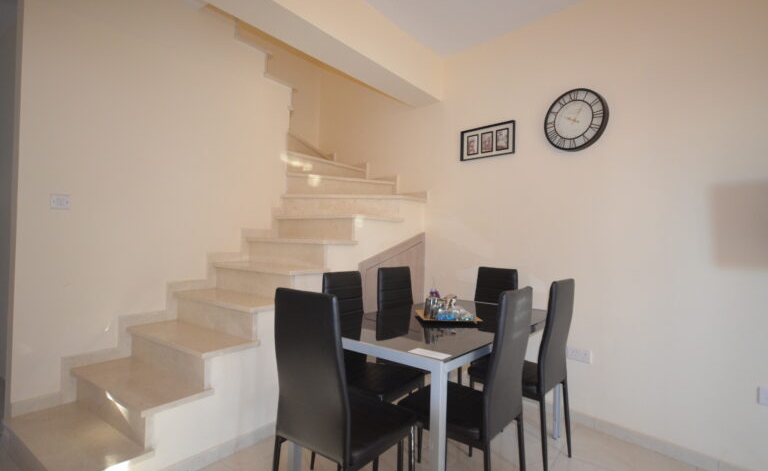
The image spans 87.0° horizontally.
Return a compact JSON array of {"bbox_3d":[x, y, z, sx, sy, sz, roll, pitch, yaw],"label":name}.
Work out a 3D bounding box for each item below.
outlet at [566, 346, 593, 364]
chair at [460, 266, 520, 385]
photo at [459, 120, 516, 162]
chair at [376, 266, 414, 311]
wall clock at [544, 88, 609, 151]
[{"bbox_3d":[1.265,0.769,2.610,0.018,0.086,0.146,2,-1,-40],"label":"outlet"},{"bbox_3d":[0.665,0.722,2.716,0.412,0.980,0.462,1,-1,40],"label":"chair"},{"bbox_3d":[0.812,-0.737,3.197,0.022,0.246,0.490,2,-1,-40],"label":"photo"},{"bbox_3d":[0.245,0.712,2.565,0.462,0.980,0.412,1,-1,40],"label":"chair"},{"bbox_3d":[1.253,-0.749,2.647,0.060,0.393,0.393,2,-1,-40],"label":"wall clock"}]

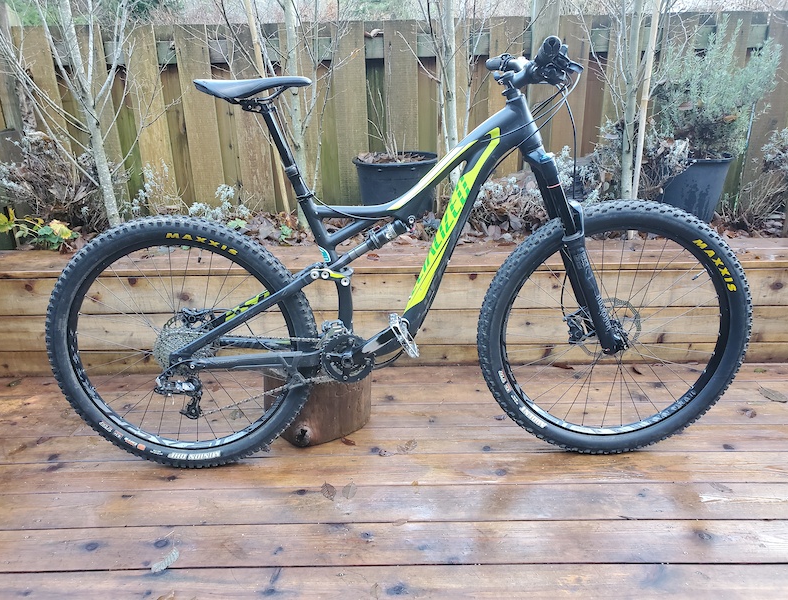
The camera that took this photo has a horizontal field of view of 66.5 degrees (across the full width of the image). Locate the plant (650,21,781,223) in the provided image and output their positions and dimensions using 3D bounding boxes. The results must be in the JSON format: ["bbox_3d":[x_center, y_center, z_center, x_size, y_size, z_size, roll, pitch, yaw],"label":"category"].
[{"bbox_3d":[1.388,-0.756,2.659,0.543,0.892,0.532,-1,18,1],"label":"plant"}]

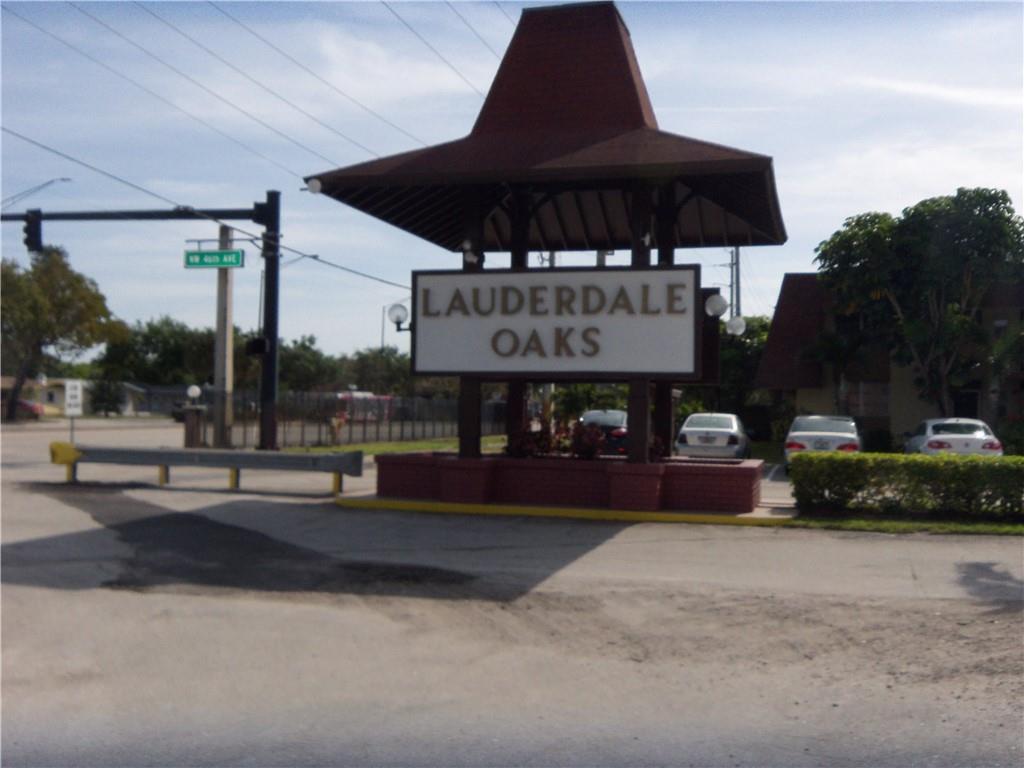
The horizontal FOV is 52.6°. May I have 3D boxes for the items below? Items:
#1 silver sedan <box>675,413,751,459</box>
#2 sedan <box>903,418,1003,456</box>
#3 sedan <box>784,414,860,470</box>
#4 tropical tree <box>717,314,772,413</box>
[{"bbox_3d":[5.600,1.550,28.600,1.740,1.450,4.400,0,-2,16],"label":"silver sedan"},{"bbox_3d":[11.080,1.570,26.250,1.840,1.450,4.750,0,-2,16],"label":"sedan"},{"bbox_3d":[8.270,1.561,27.700,1.820,1.460,4.800,0,-2,16],"label":"sedan"},{"bbox_3d":[9.700,-0.131,43.000,4.000,5.700,4.000,0,-2,16],"label":"tropical tree"}]

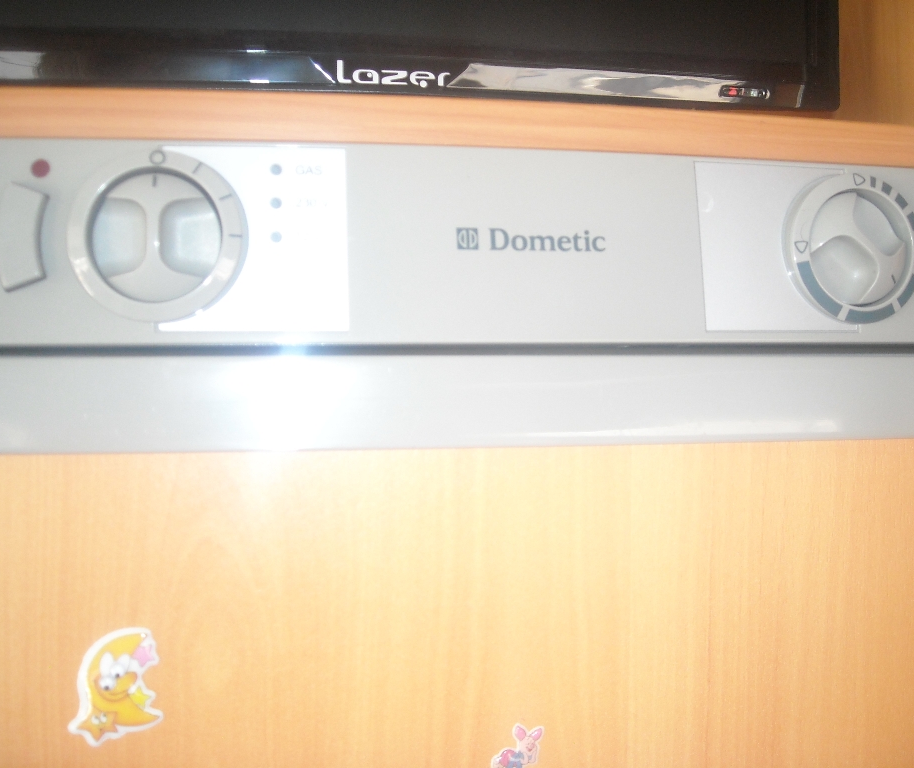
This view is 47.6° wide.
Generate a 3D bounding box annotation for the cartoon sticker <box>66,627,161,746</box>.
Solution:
[{"bbox_3d":[-0.101,0.089,0.305,0.029,0.035,0.003,0,0,-9],"label":"cartoon sticker"}]

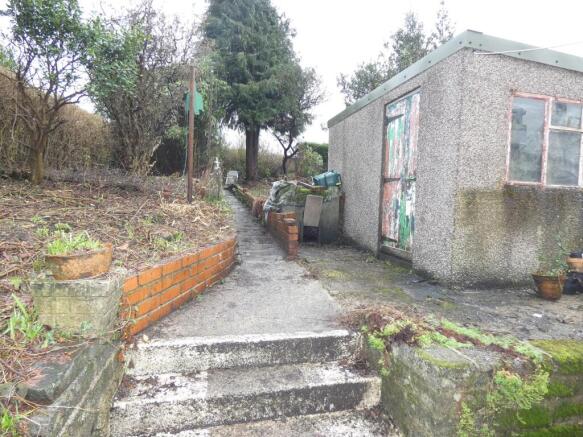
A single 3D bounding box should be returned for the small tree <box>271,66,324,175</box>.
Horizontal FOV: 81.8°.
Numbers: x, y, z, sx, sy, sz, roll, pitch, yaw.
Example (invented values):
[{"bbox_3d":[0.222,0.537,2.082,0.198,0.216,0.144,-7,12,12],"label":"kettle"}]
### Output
[{"bbox_3d":[0.232,-3.783,13.000,2.100,4.200,2.000,2,4,0],"label":"small tree"}]

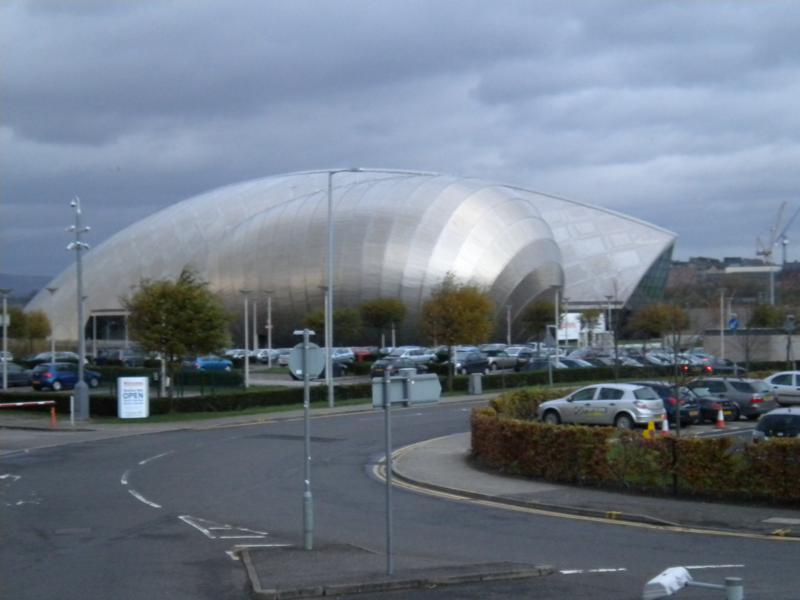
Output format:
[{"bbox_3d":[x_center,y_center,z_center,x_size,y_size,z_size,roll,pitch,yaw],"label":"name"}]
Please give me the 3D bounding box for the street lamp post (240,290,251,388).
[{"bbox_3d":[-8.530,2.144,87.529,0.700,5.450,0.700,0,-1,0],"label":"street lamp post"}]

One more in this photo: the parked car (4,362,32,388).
[{"bbox_3d":[-22.104,4.224,88.500,4.300,1.450,1.750,0,-1,-37],"label":"parked car"}]

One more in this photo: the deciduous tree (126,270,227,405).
[{"bbox_3d":[-9.600,1.663,67.532,4.400,6.000,4.300,0,-1,0],"label":"deciduous tree"}]

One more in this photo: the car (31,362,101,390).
[{"bbox_3d":[-18.117,4.216,85.508,3.900,1.430,1.680,0,-1,-43],"label":"car"}]

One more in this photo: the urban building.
[{"bbox_3d":[-6.944,-6.658,225.140,96.000,26.000,48.000,0,-1,0],"label":"urban building"}]

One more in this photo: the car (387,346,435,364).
[{"bbox_3d":[0.856,4.229,117.000,4.150,1.470,1.740,0,-1,-40],"label":"car"}]

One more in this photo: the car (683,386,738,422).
[{"bbox_3d":[9.960,3.594,56.200,4.000,1.280,1.700,-1,-1,40],"label":"car"}]

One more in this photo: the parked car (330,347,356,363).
[{"bbox_3d":[-5.449,4.630,137.008,1.750,1.480,4.200,-1,-1,38],"label":"parked car"}]

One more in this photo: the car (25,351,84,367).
[{"bbox_3d":[-22.732,4.183,104.000,4.250,1.480,1.750,0,-1,-29],"label":"car"}]

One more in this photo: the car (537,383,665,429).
[{"bbox_3d":[6.941,3.643,54.008,4.250,1.460,1.760,-1,-1,33],"label":"car"}]

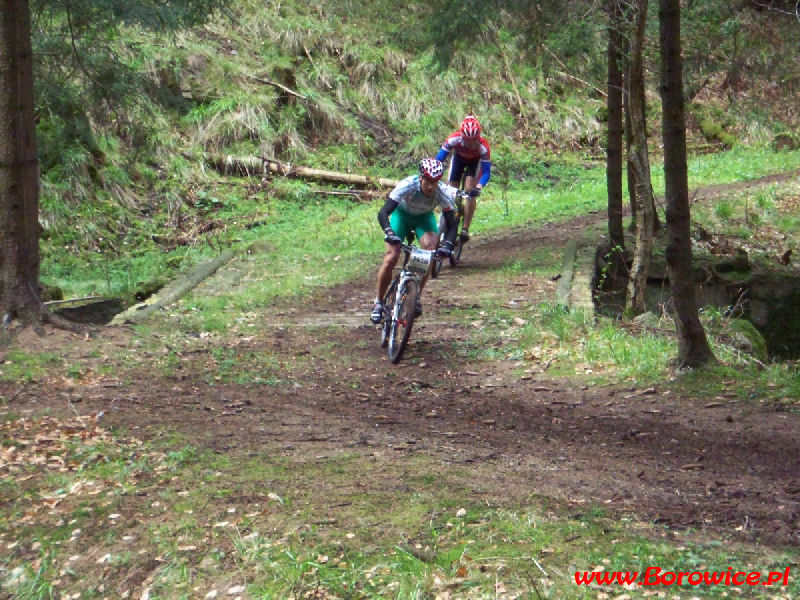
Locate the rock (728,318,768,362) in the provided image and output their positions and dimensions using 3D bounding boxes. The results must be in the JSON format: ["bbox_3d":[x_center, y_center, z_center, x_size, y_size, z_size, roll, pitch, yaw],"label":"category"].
[{"bbox_3d":[2.883,0.336,22.400,0.340,0.350,0.340,0,3,0],"label":"rock"}]

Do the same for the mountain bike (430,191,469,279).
[{"bbox_3d":[0.565,-0.773,28.321,0.580,1.000,1.700,13,9,10],"label":"mountain bike"}]

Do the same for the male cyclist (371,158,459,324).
[{"bbox_3d":[0.118,-0.478,22.100,0.660,1.330,0.900,0,3,-8],"label":"male cyclist"}]

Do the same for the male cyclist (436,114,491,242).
[{"bbox_3d":[0.672,-1.285,28.600,0.540,1.330,0.850,1,3,10],"label":"male cyclist"}]

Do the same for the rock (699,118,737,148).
[{"bbox_3d":[4.932,-2.586,42.000,0.580,0.460,0.500,0,3,0],"label":"rock"}]

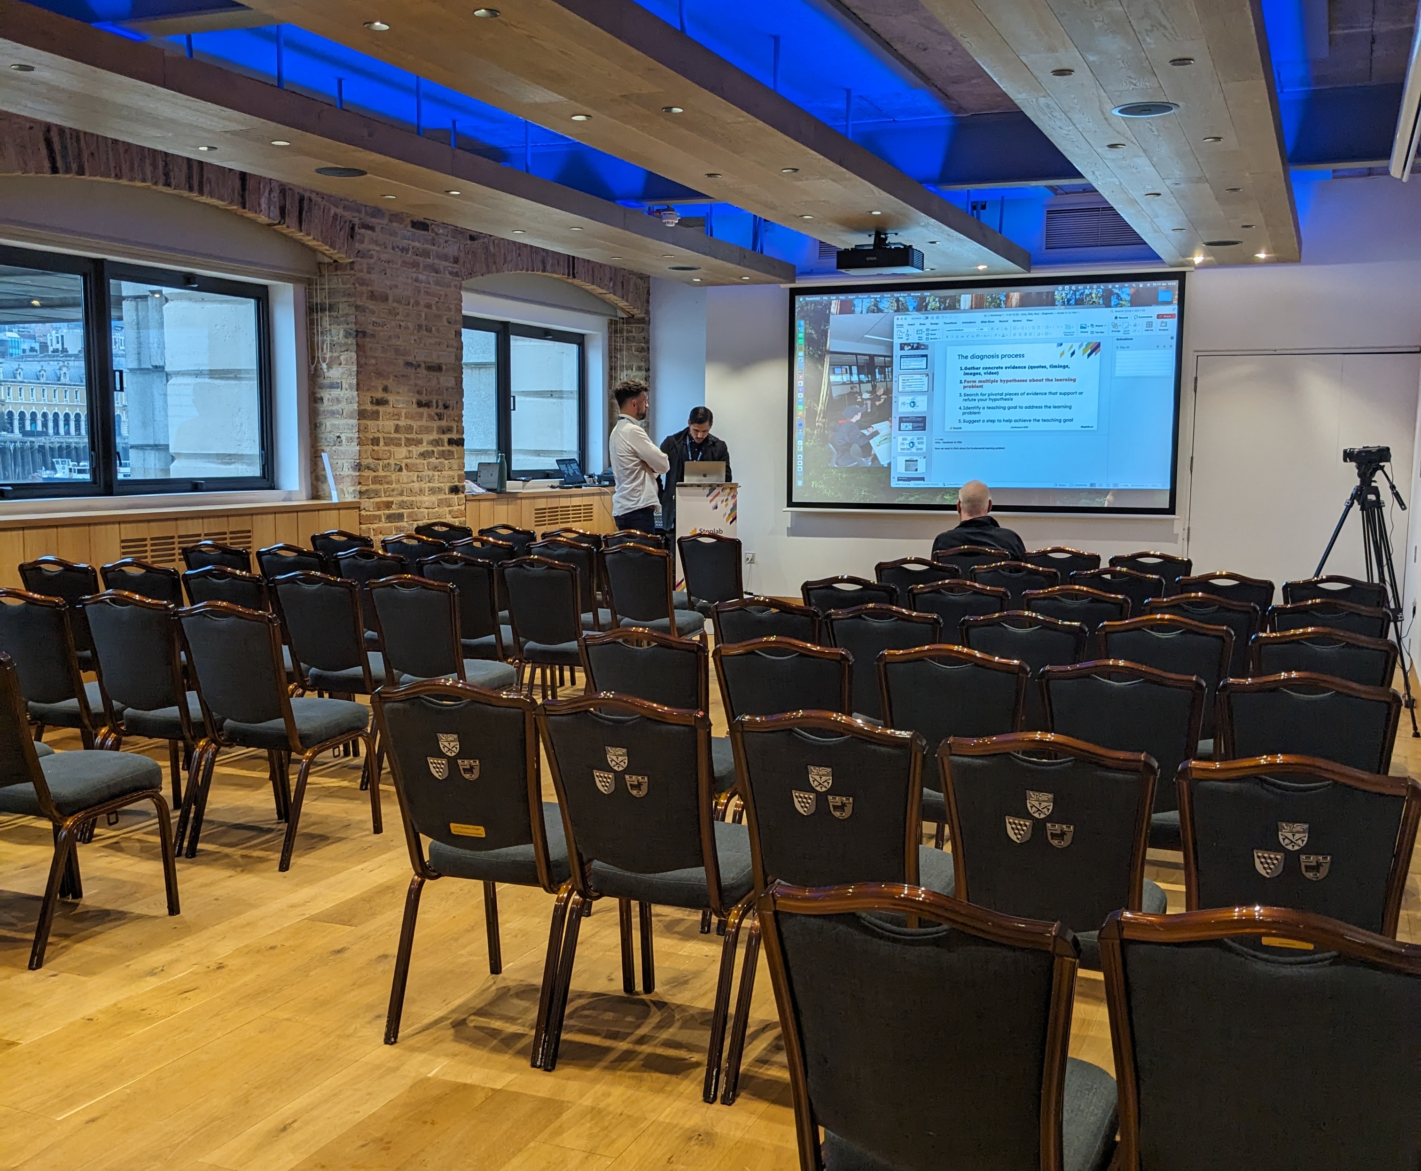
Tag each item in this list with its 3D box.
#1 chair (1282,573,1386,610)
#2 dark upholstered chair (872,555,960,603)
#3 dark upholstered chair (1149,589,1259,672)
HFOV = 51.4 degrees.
[{"bbox_3d":[2.837,0.393,6.775,0.447,0.920,0.601,3,6,22],"label":"chair"},{"bbox_3d":[1.124,0.304,7.544,0.439,0.941,0.604,3,6,23],"label":"dark upholstered chair"},{"bbox_3d":[1.984,0.464,5.954,0.447,0.920,0.601,3,6,23],"label":"dark upholstered chair"}]

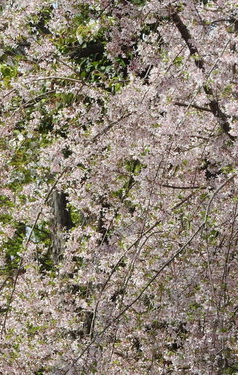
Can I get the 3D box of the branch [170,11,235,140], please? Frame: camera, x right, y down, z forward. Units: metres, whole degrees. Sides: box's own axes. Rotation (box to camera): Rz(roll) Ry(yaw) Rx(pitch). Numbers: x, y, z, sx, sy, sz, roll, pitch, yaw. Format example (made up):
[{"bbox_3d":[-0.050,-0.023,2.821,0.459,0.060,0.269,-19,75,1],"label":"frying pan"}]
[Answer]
[{"bbox_3d":[0.707,-0.948,33.000,0.558,1.100,0.450,0,-7,0],"label":"branch"}]

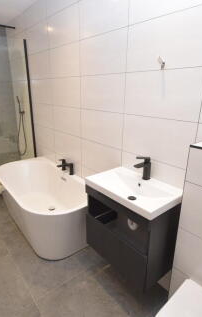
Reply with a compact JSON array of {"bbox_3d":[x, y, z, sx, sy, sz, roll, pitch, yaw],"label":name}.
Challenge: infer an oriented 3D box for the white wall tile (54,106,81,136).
[{"bbox_3d":[-0.394,-0.448,2.294,0.010,0.300,0.600,-15,25,-38],"label":"white wall tile"}]

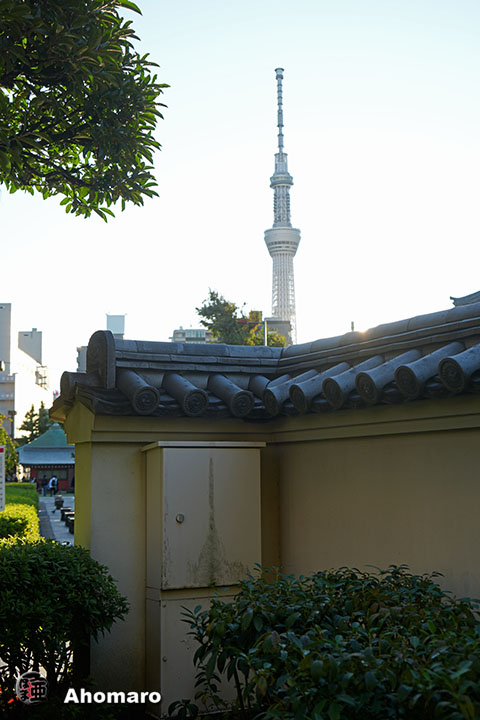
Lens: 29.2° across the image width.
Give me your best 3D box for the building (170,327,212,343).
[{"bbox_3d":[-12.396,13.658,265.638,13.000,43.500,15.000,-1,-7,0],"label":"building"}]

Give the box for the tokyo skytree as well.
[{"bbox_3d":[65.296,-141.030,1397.441,66.000,634.000,66.000,-1,-7,3],"label":"tokyo skytree"}]

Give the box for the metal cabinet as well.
[{"bbox_3d":[-0.214,1.335,5.753,0.765,1.630,0.255,4,-8,-30],"label":"metal cabinet"}]

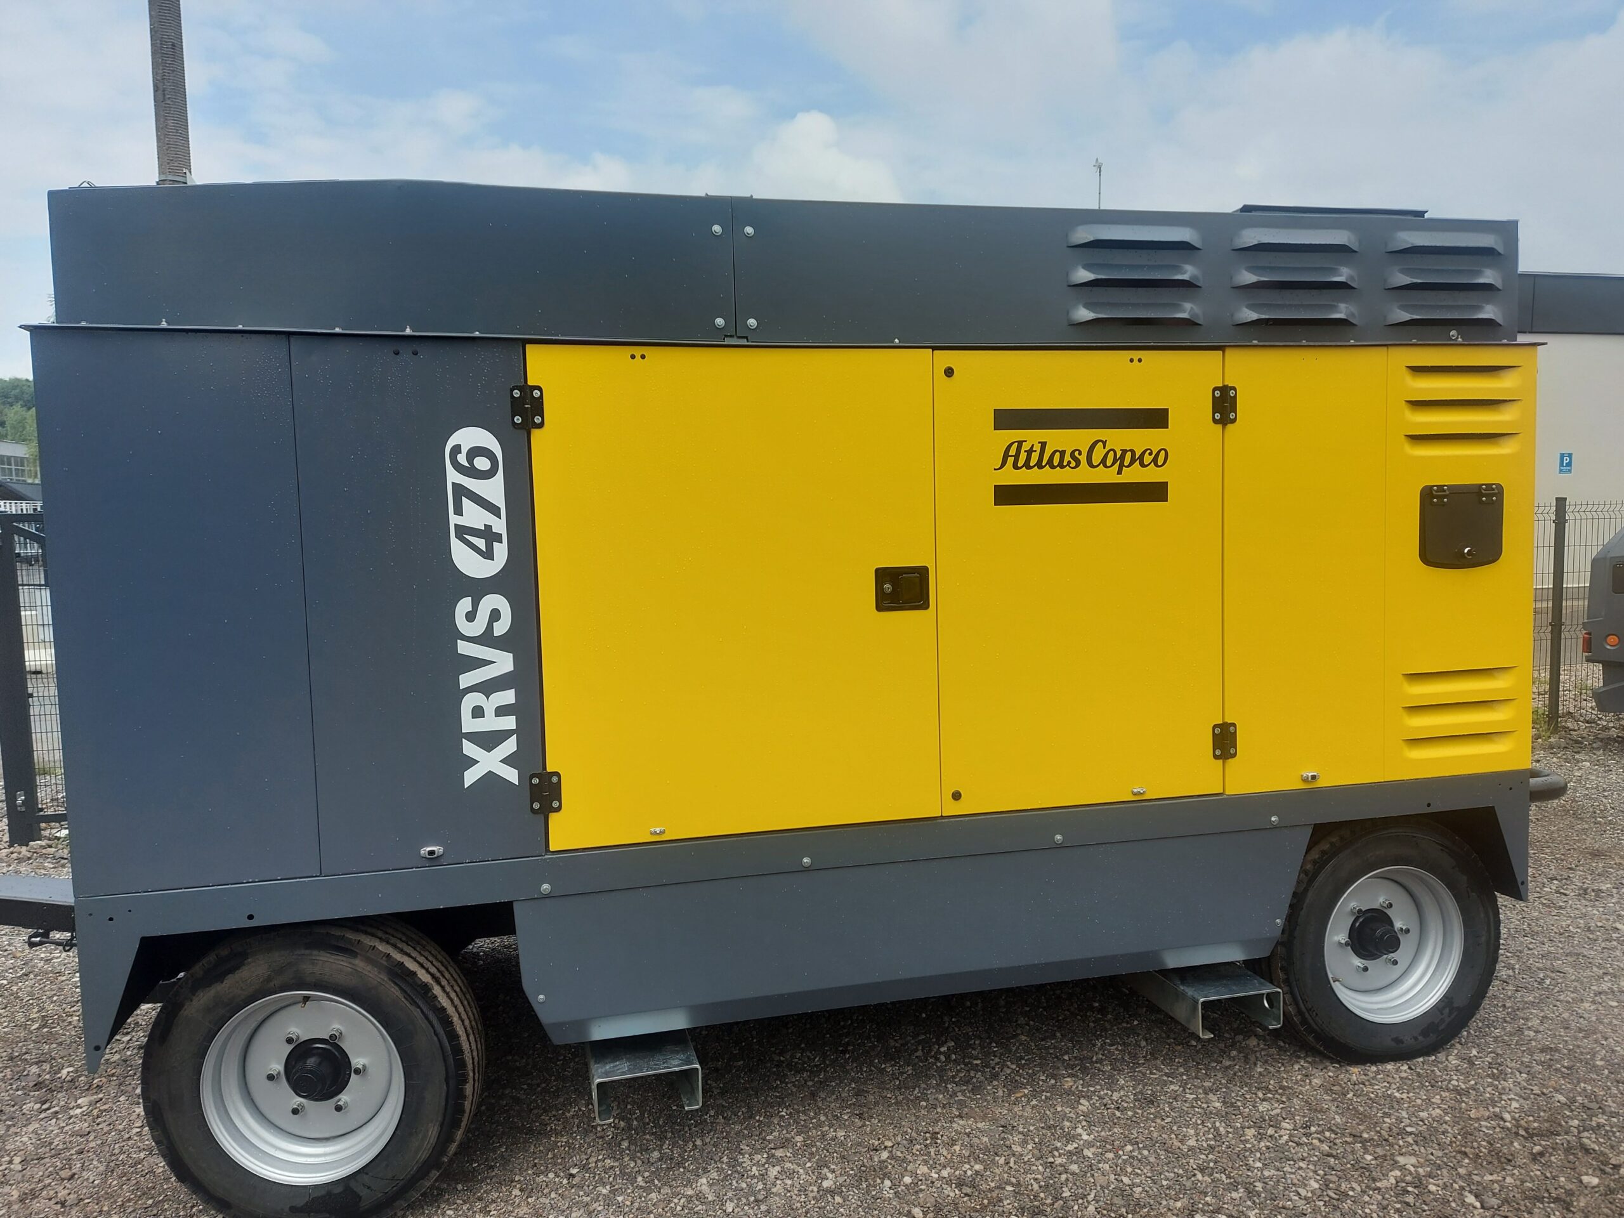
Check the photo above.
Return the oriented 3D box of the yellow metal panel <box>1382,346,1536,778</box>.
[{"bbox_3d":[1.842,-0.130,3.224,0.488,1.215,0.050,-3,4,-12],"label":"yellow metal panel"}]

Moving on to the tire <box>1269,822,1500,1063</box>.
[{"bbox_3d":[1.678,0.970,3.365,0.765,0.765,0.220,-3,4,-12],"label":"tire"}]

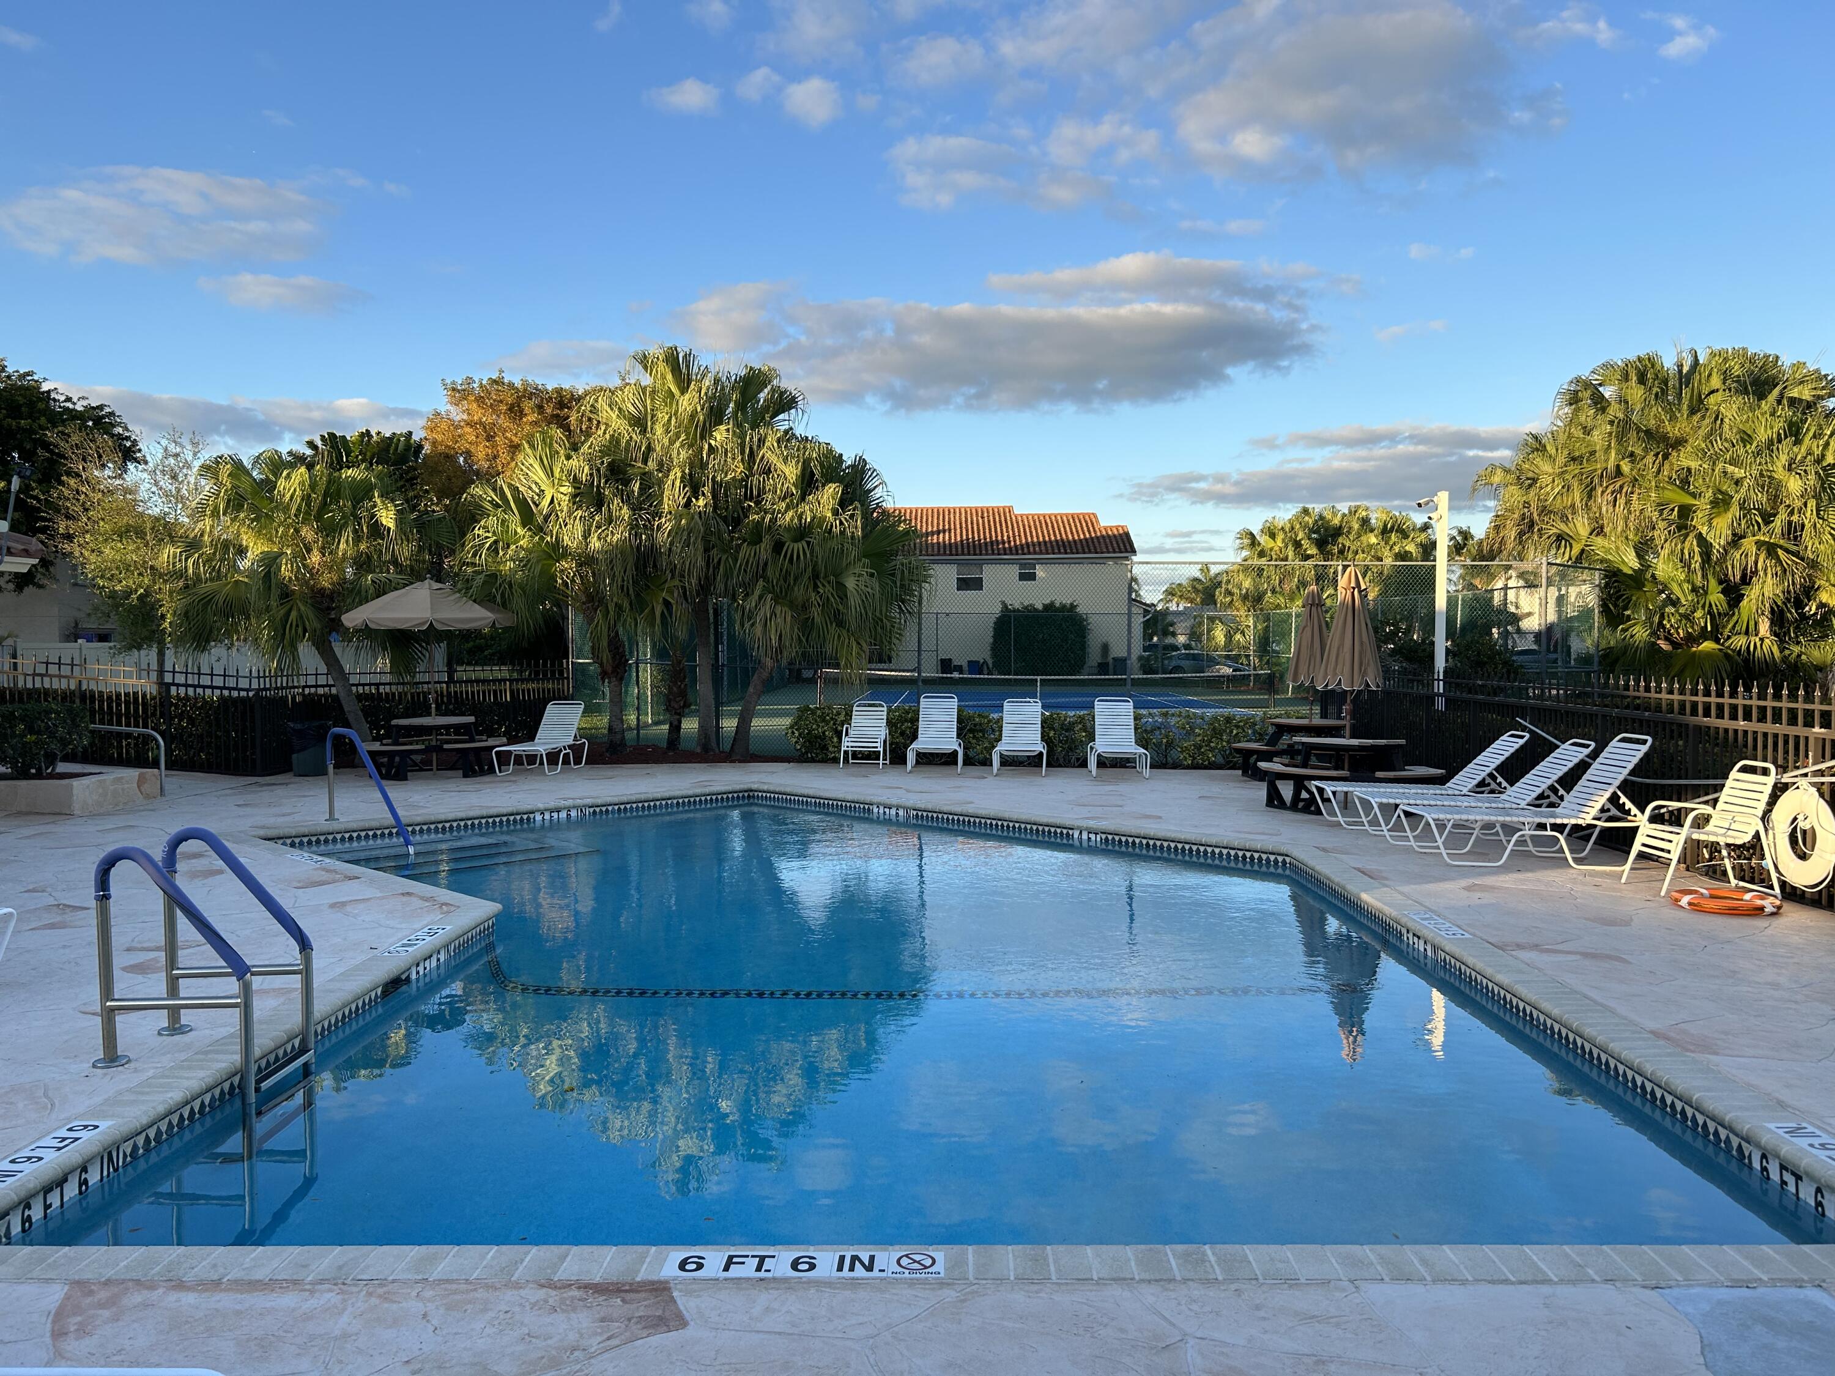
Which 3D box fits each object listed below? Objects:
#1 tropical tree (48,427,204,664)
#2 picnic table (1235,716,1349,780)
[{"bbox_3d":[-12.357,-1.477,21.460,2.500,5.100,2.400,-1,2,-30],"label":"tropical tree"},{"bbox_3d":[5.070,0.789,17.880,1.980,0.760,1.980,0,2,16],"label":"picnic table"}]

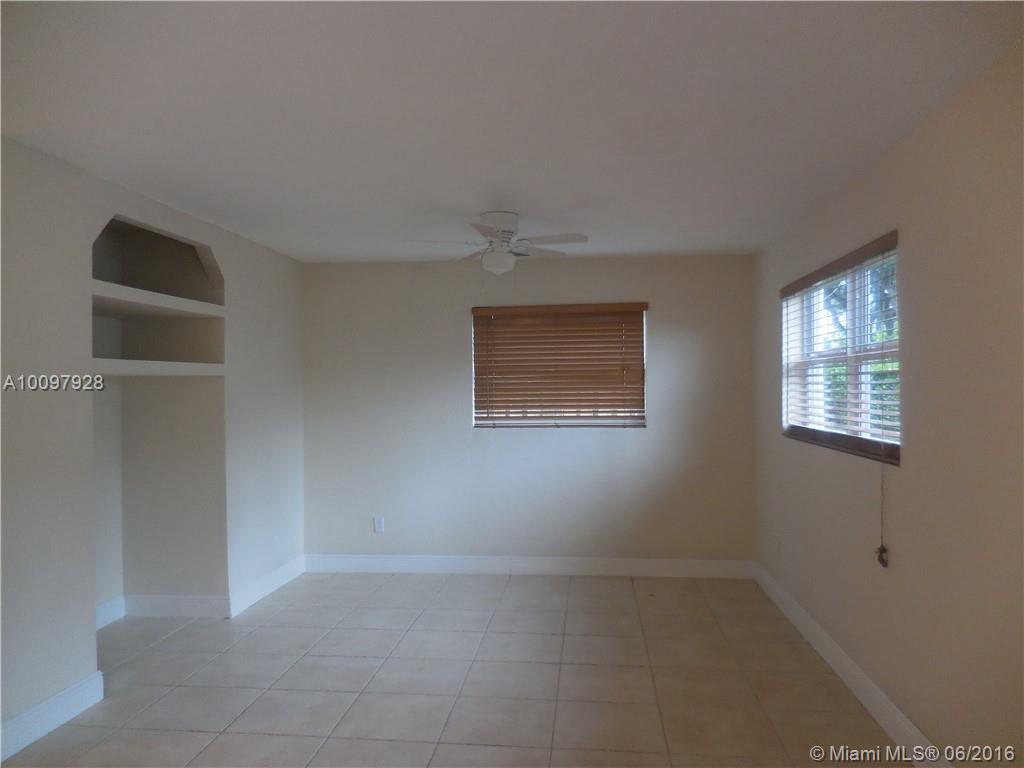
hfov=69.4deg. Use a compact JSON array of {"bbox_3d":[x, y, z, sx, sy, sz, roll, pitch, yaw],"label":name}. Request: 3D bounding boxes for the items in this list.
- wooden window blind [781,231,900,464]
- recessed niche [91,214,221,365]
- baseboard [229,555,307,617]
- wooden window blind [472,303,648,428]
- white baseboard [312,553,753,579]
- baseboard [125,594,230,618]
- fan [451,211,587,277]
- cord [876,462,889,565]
[{"bbox_3d":[1.568,-0.133,3.657,0.080,0.900,1.730,0,0,6],"label":"wooden window blind"},{"bbox_3d":[-2.214,-0.431,4.077,0.680,0.790,1.237,0,0,6],"label":"recessed niche"},{"bbox_3d":[-1.715,1.414,5.267,0.020,0.138,1.200,0,0,6],"label":"baseboard"},{"bbox_3d":[0.361,-0.133,5.628,1.335,0.925,0.080,0,0,6],"label":"wooden window blind"},{"bbox_3d":[0.079,1.406,5.696,3.450,0.138,0.020,0,0,6],"label":"white baseboard"},{"bbox_3d":[-2.121,1.412,4.696,0.680,0.138,0.020,0,0,6],"label":"baseboard"},{"bbox_3d":[-0.070,-0.806,4.290,1.060,0.347,1.060,0,0,6],"label":"fan"},{"bbox_3d":[1.490,0.524,2.966,0.040,0.425,0.040,0,0,6],"label":"cord"}]

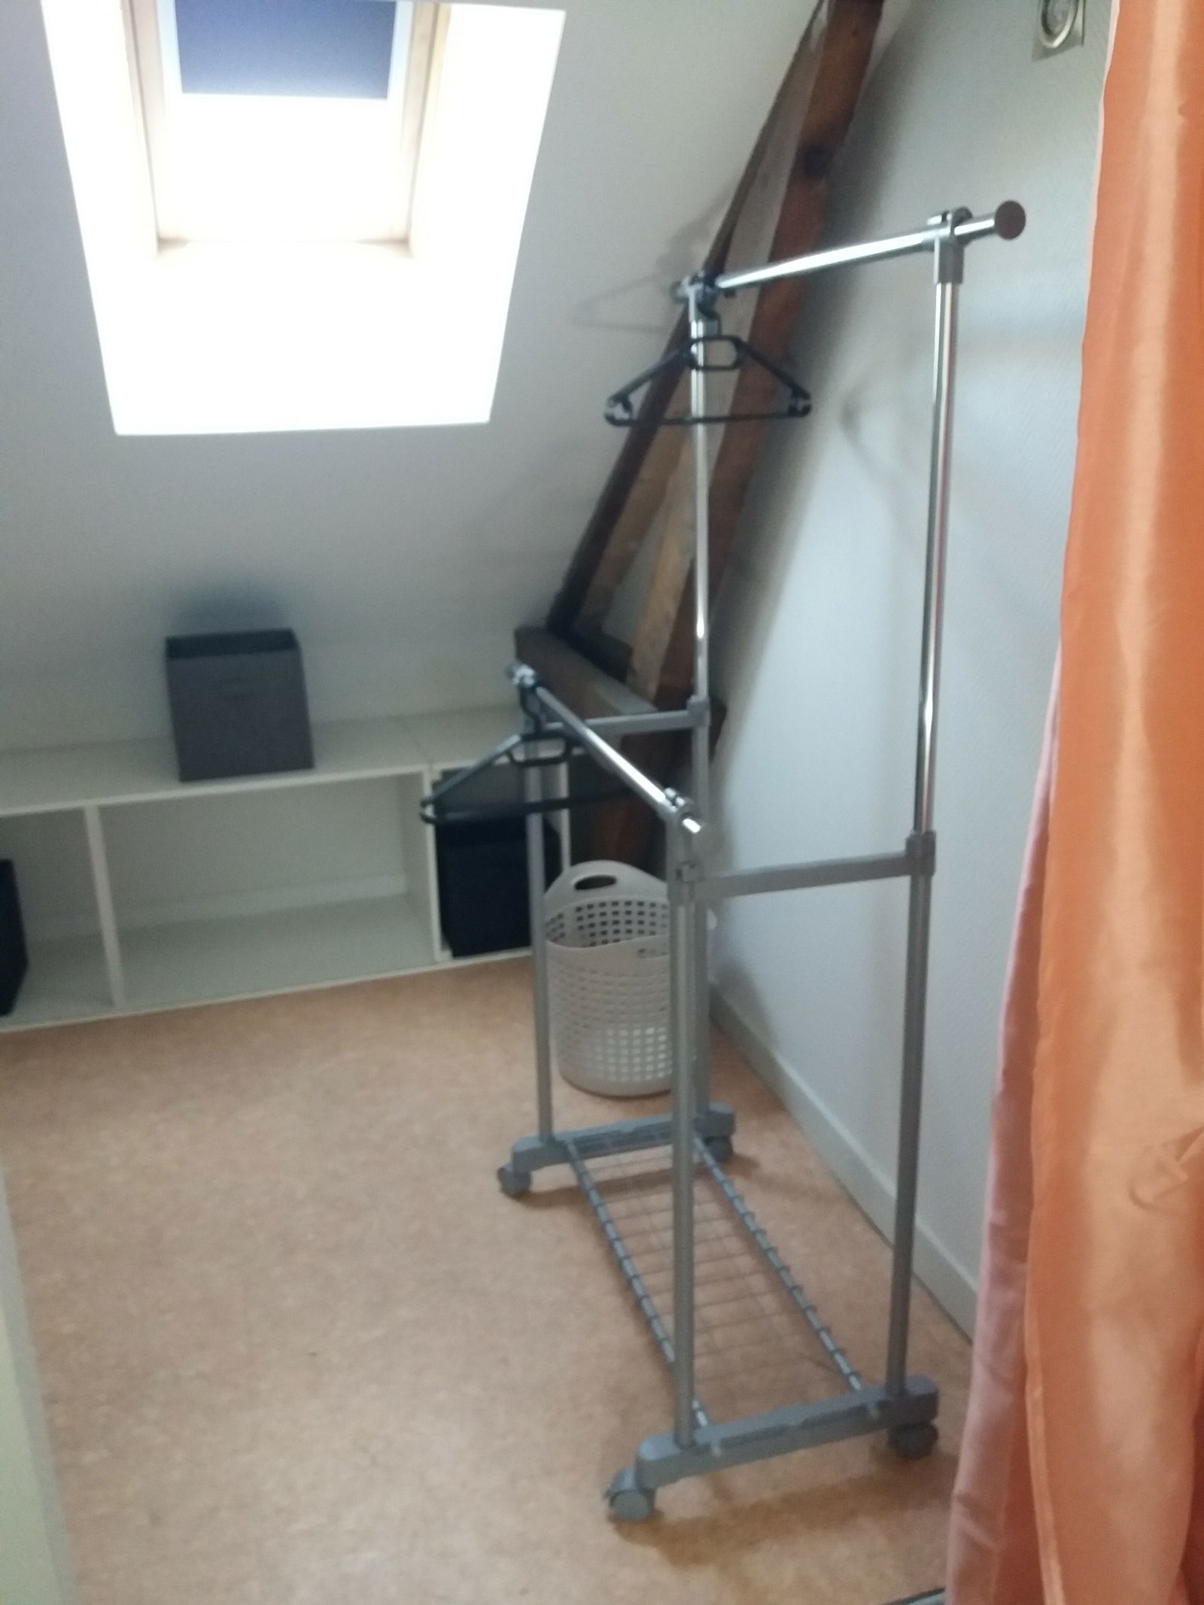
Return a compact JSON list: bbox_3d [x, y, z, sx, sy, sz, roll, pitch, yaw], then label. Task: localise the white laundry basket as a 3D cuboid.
[{"bbox_3d":[0.063,0.379,2.811,0.364,0.400,0.364,-2,17,0],"label":"white laundry basket"}]

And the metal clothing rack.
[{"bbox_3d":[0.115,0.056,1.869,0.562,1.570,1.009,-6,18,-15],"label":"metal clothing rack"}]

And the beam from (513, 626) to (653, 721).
[{"bbox_3d":[-0.023,-0.269,3.184,0.166,0.156,1.061,-6,18,-15],"label":"beam"}]

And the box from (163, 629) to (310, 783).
[{"bbox_3d":[-0.906,-0.250,3.249,0.312,0.302,0.302,-6,18,-15],"label":"box"}]

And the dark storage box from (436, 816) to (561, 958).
[{"bbox_3d":[-0.290,0.198,3.511,0.312,0.307,0.302,-6,18,-15],"label":"dark storage box"}]

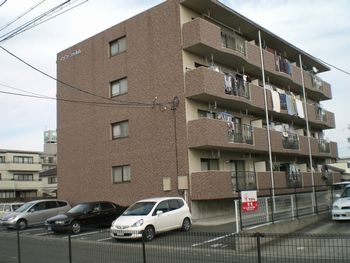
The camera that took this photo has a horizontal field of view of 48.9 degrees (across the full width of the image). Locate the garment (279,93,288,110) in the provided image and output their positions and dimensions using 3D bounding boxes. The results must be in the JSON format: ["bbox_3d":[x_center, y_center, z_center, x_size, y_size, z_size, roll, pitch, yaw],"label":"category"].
[{"bbox_3d":[8.195,-2.266,29.042,0.180,1.250,1.050,-10,-11,39],"label":"garment"}]

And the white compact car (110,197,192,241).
[{"bbox_3d":[-0.939,3.727,16.544,1.680,1.525,3.830,-10,-9,38],"label":"white compact car"}]

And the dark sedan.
[{"bbox_3d":[-4.458,4.463,20.218,1.730,1.420,4.660,-10,-9,41],"label":"dark sedan"}]

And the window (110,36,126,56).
[{"bbox_3d":[-3.837,-5.707,26.001,1.640,1.060,0.130,-10,-11,39],"label":"window"}]

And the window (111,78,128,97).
[{"bbox_3d":[-3.703,-2.895,25.586,1.640,1.060,0.130,-10,-11,39],"label":"window"}]

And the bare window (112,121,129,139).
[{"bbox_3d":[-3.578,-0.069,25.176,1.640,1.060,0.130,-10,-11,39],"label":"bare window"}]

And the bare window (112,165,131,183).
[{"bbox_3d":[-3.443,2.765,24.758,1.640,1.060,0.130,-10,-11,39],"label":"bare window"}]

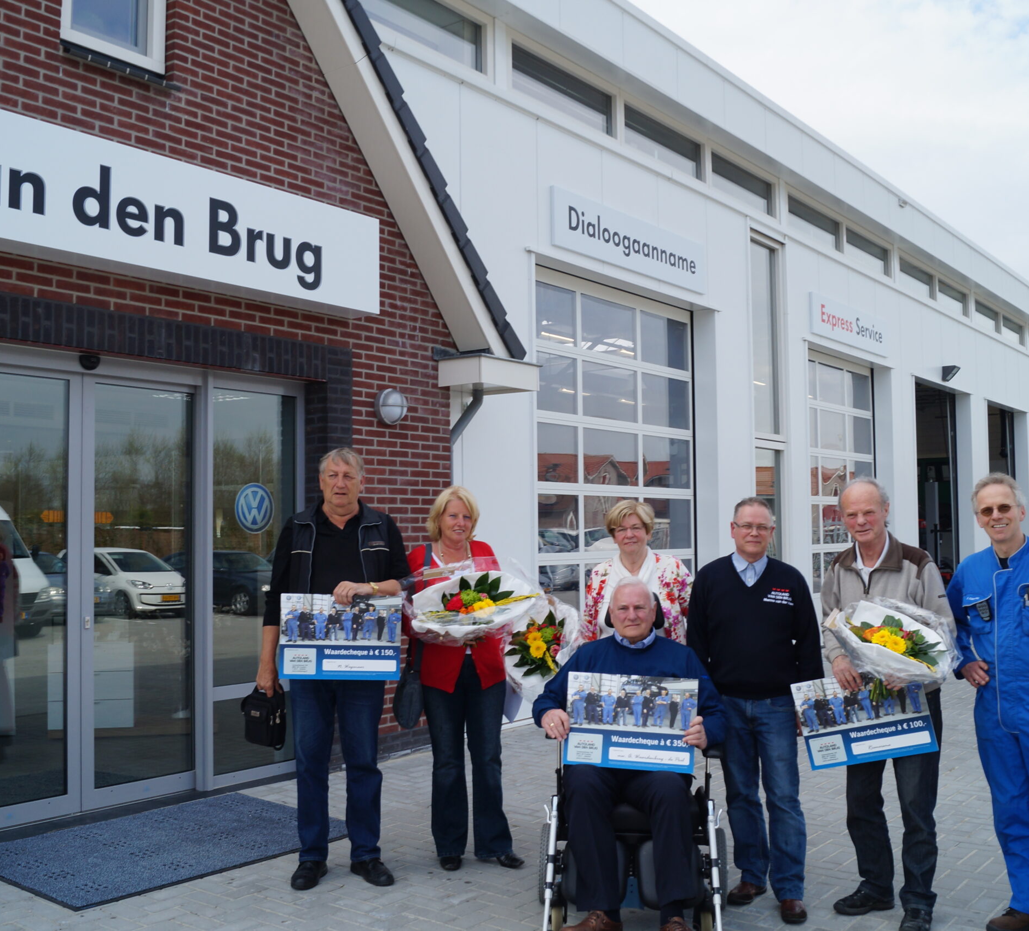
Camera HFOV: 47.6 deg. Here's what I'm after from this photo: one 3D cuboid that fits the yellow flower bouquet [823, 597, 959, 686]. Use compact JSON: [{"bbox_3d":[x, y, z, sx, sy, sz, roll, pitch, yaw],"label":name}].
[{"bbox_3d":[1.416,0.669,4.380,0.510,0.360,0.320,-2,-3,18],"label":"yellow flower bouquet"}]

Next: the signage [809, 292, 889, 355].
[{"bbox_3d":[4.337,-1.792,15.013,0.050,0.500,2.650,-3,-4,37],"label":"signage"}]

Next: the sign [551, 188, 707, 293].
[{"bbox_3d":[1.113,-2.022,10.713,0.050,0.490,2.650,-3,-4,37],"label":"sign"}]

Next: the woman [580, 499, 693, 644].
[{"bbox_3d":[0.550,0.996,5.300,0.500,1.660,0.350,-1,-3,7],"label":"woman"}]

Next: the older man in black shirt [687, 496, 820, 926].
[{"bbox_3d":[0.983,0.984,4.710,0.540,1.670,0.380,-1,-3,16],"label":"older man in black shirt"}]

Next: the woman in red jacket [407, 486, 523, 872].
[{"bbox_3d":[-0.213,0.969,5.330,0.540,1.720,0.400,0,-3,-5],"label":"woman in red jacket"}]

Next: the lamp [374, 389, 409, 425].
[{"bbox_3d":[-0.800,-0.396,7.778,0.120,0.240,0.240,-3,-4,37],"label":"lamp"}]

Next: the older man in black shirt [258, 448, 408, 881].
[{"bbox_3d":[-0.784,0.876,5.080,0.630,1.880,0.420,0,-3,-5],"label":"older man in black shirt"}]

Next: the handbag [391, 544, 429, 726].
[{"bbox_3d":[-0.479,0.785,5.340,0.180,0.850,0.270,1,-3,-17],"label":"handbag"}]

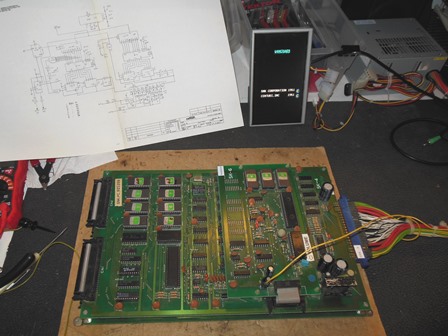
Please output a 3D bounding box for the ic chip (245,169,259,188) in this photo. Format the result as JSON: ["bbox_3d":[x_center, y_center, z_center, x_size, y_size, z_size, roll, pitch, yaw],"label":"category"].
[{"bbox_3d":[0.041,0.017,0.485,0.015,0.008,0.032,-1,55,-3],"label":"ic chip"}]

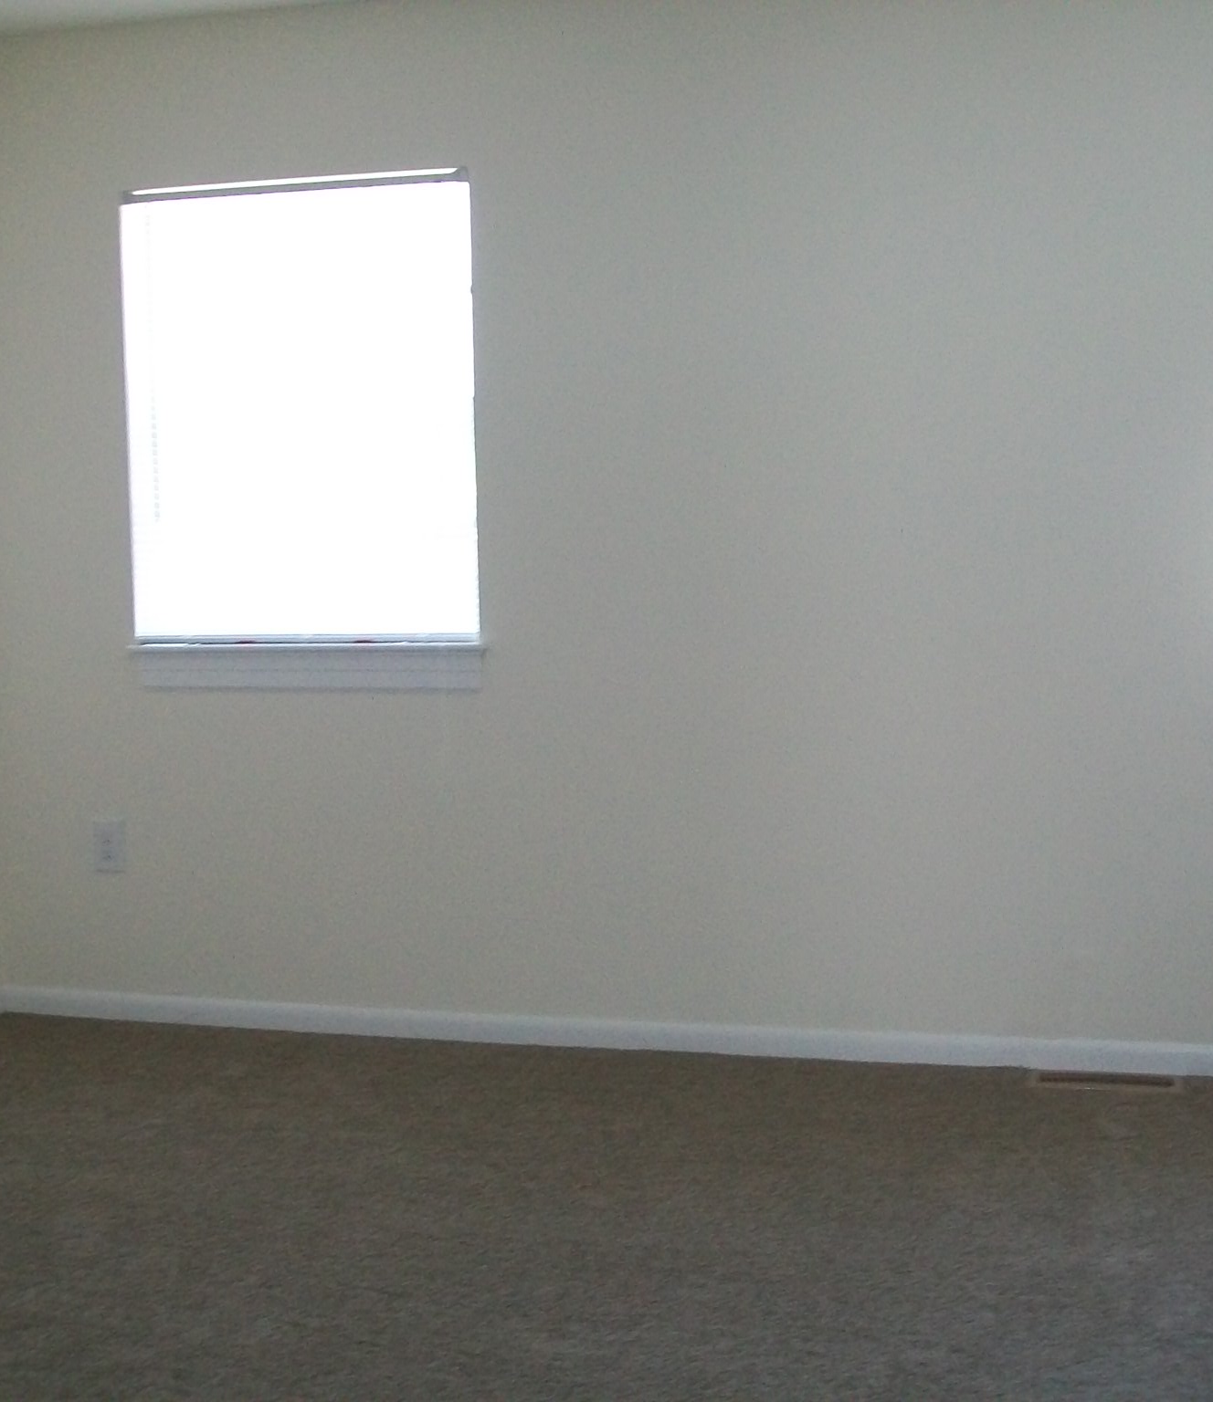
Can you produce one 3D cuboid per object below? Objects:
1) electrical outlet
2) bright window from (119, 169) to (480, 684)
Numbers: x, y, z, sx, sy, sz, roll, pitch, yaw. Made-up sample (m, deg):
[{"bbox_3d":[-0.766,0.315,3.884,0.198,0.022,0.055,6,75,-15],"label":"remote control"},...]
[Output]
[{"bbox_3d":[-1.215,0.357,4.764,0.076,0.123,0.010,1,6,13],"label":"electrical outlet"},{"bbox_3d":[-0.711,-0.633,4.541,0.880,1.170,0.110,1,6,13],"label":"bright window"}]

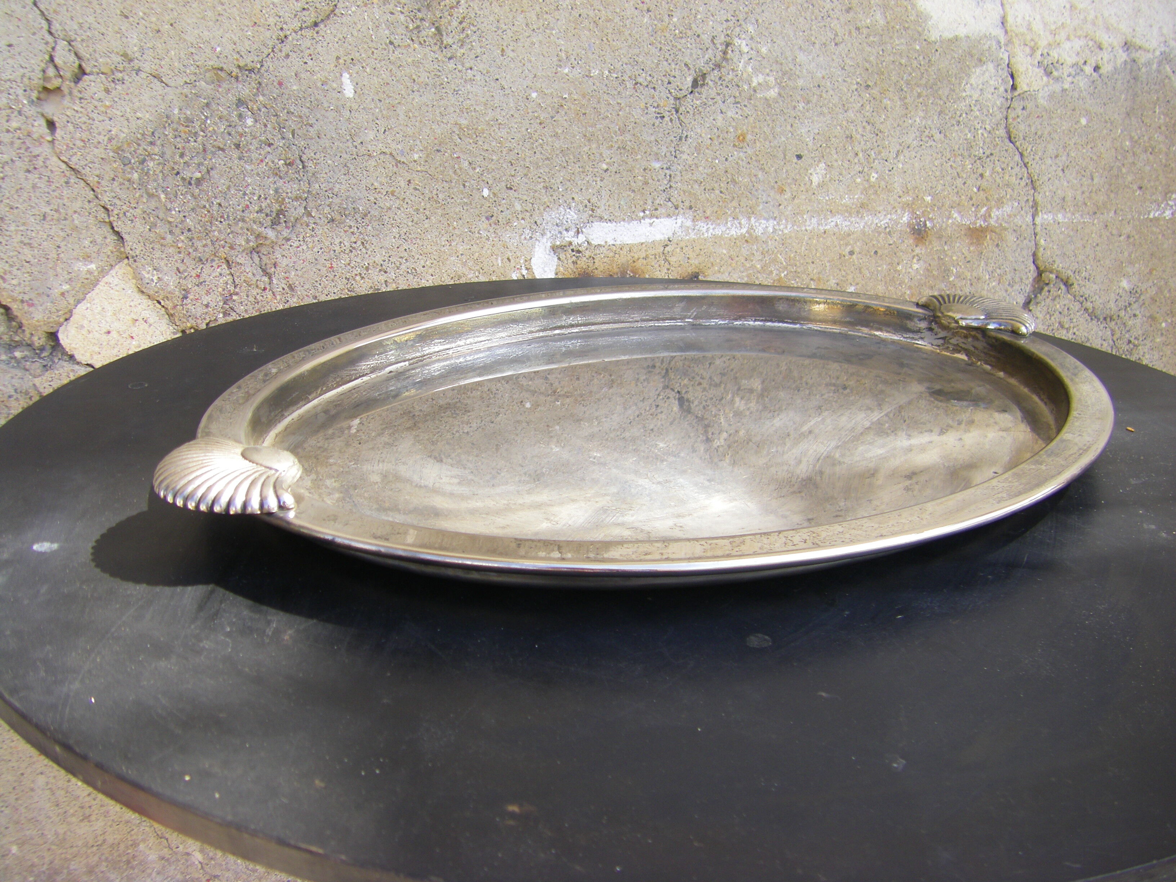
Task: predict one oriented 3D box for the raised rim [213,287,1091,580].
[{"bbox_3d":[0.040,-0.016,0.581,0.424,0.022,0.338,-13,25,-32],"label":"raised rim"}]

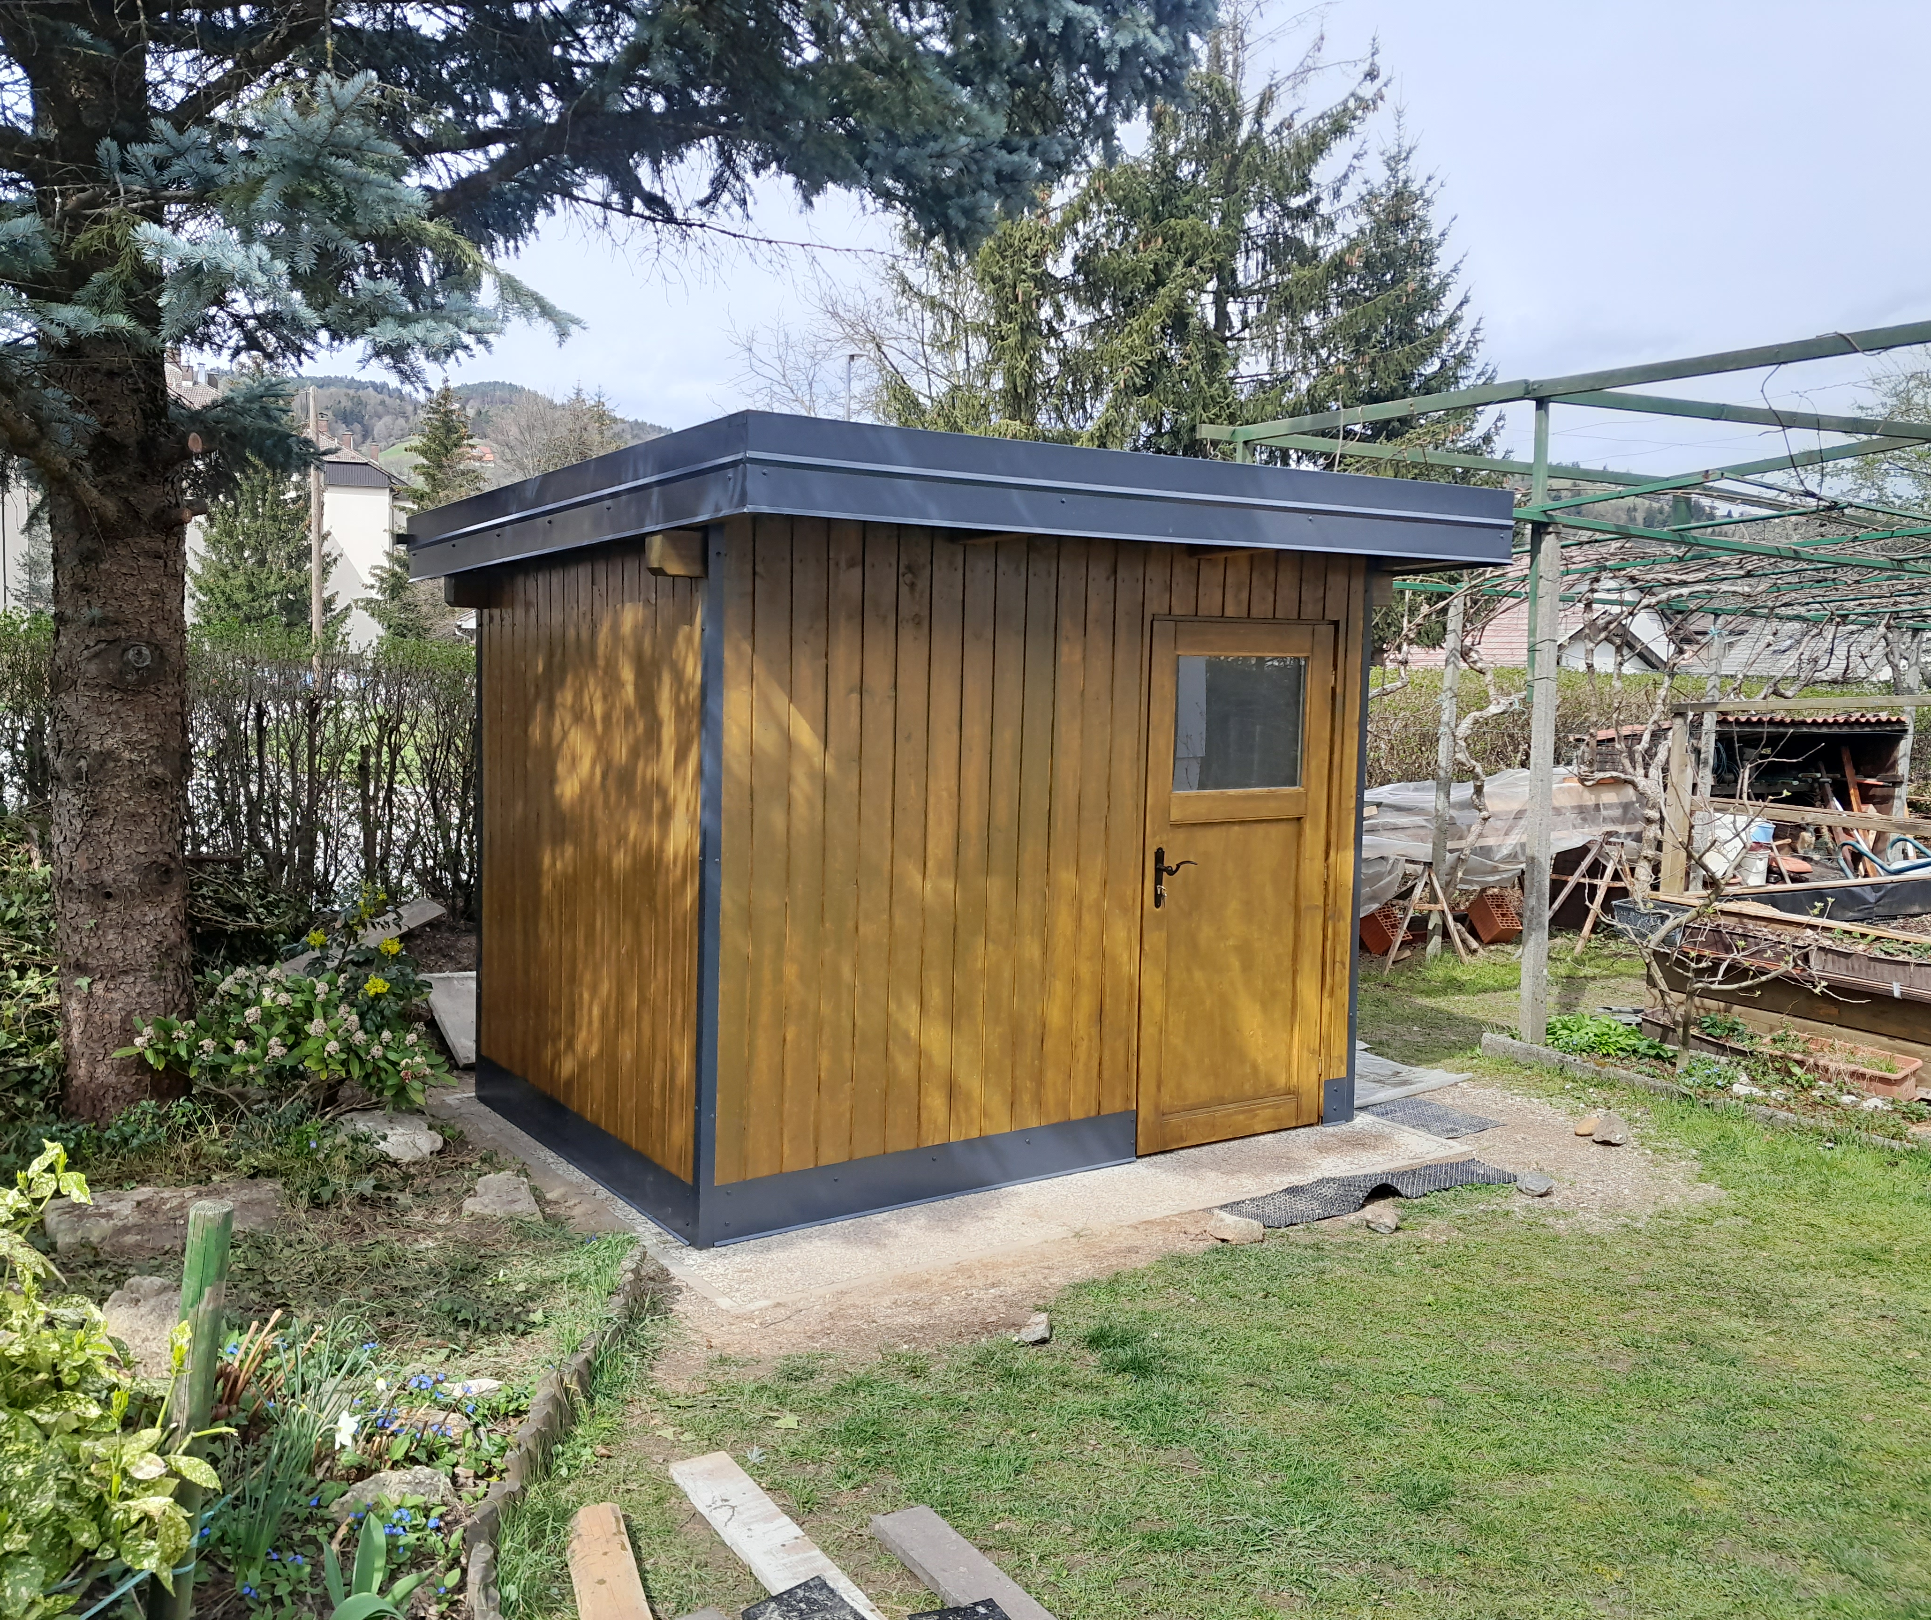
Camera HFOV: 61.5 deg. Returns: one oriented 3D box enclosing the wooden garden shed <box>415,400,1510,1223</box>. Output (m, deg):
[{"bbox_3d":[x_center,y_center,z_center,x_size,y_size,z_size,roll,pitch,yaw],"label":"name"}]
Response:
[{"bbox_3d":[-0.160,0.006,6.351,3.090,2.410,3.000,-2,5,-35],"label":"wooden garden shed"}]

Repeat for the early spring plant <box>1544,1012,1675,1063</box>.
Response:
[{"bbox_3d":[3.175,1.118,8.000,0.630,0.180,0.460,3,4,22],"label":"early spring plant"}]

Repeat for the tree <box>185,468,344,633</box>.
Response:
[{"bbox_3d":[-13.365,-3.825,31.000,3.300,6.200,3.300,-1,4,-23],"label":"tree"}]

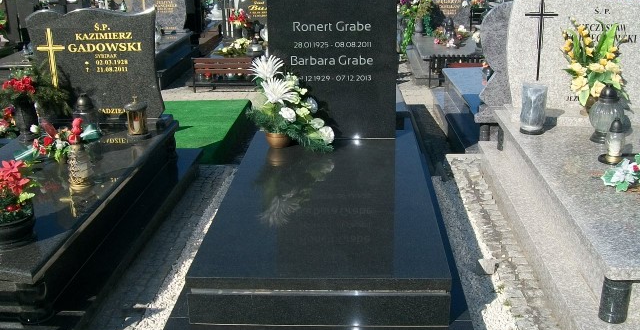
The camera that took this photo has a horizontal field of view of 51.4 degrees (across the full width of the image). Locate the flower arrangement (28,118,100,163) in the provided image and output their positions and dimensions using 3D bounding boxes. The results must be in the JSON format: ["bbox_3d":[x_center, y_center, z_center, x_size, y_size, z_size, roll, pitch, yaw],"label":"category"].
[{"bbox_3d":[-1.339,-0.139,3.487,0.330,0.180,0.220,0,18,3],"label":"flower arrangement"}]

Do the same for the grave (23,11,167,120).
[{"bbox_3d":[-1.305,-0.583,3.861,0.740,0.630,0.085,0,18,3],"label":"grave"}]

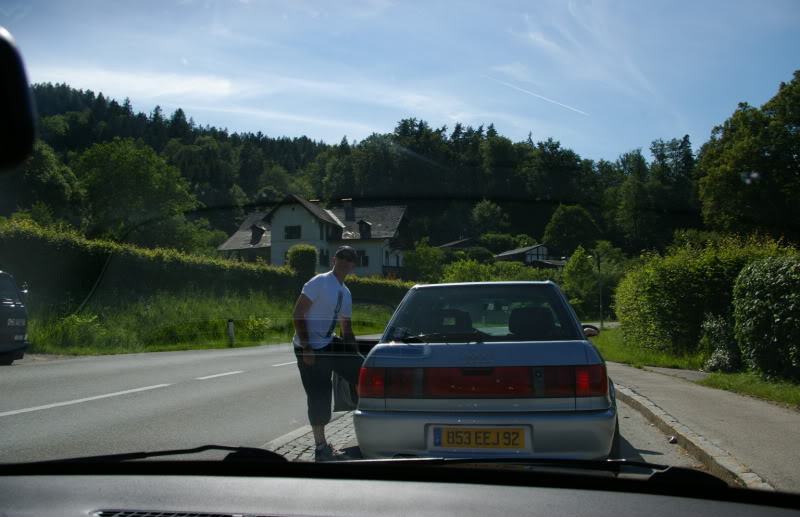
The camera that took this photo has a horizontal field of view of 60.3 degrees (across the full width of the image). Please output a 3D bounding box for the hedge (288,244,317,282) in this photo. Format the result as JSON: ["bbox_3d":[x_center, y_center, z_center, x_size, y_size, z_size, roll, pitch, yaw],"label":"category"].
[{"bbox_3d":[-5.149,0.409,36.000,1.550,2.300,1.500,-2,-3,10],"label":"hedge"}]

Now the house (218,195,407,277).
[{"bbox_3d":[-9.524,-1.825,81.419,20.000,9.000,11.000,-2,-4,15],"label":"house"}]

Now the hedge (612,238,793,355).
[{"bbox_3d":[5.905,0.824,14.000,2.300,2.100,4.000,-1,-3,3],"label":"hedge"}]

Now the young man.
[{"bbox_3d":[-0.566,0.746,5.450,0.430,1.700,0.500,-4,-4,38],"label":"young man"}]

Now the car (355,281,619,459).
[{"bbox_3d":[0.828,0.905,6.147,1.700,1.410,4.480,-2,-3,9],"label":"car"}]

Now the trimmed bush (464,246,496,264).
[{"bbox_3d":[8.767,-0.324,75.000,3.500,2.100,3.100,-1,-3,0],"label":"trimmed bush"}]

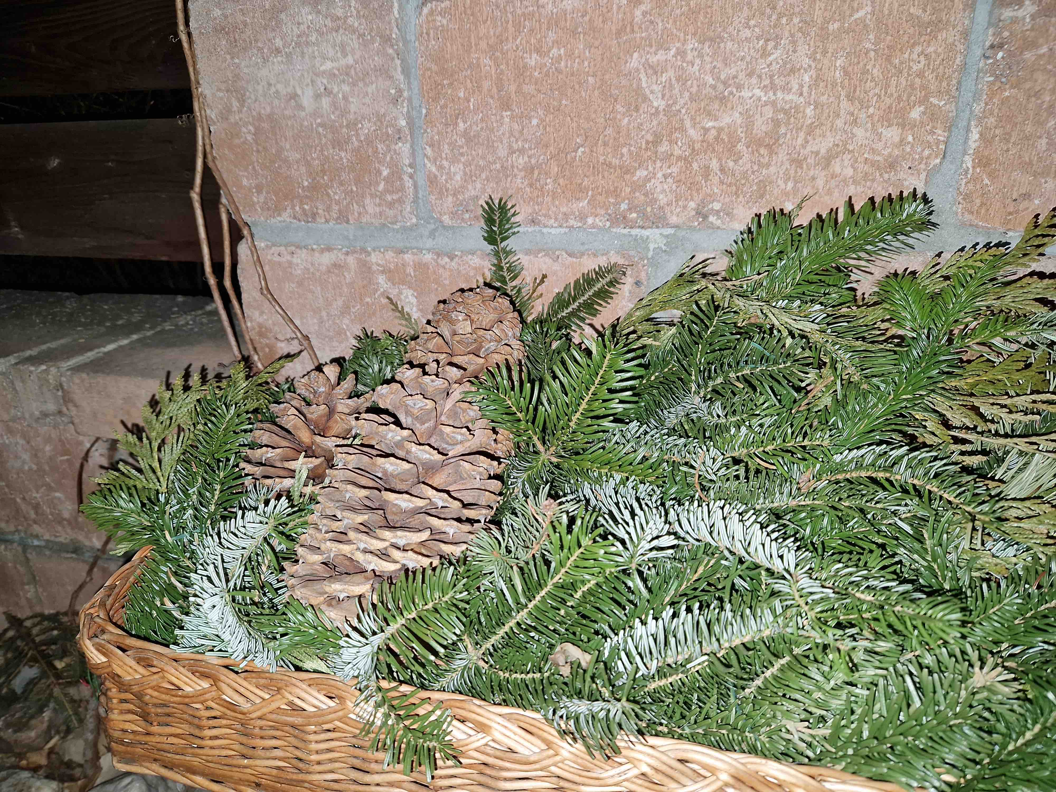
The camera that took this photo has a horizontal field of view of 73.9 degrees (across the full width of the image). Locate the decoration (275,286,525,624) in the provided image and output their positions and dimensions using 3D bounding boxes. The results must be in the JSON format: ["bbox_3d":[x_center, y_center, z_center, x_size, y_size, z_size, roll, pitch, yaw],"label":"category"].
[{"bbox_3d":[-0.060,0.023,0.367,0.083,0.171,0.083,24,-14,-7],"label":"decoration"}]

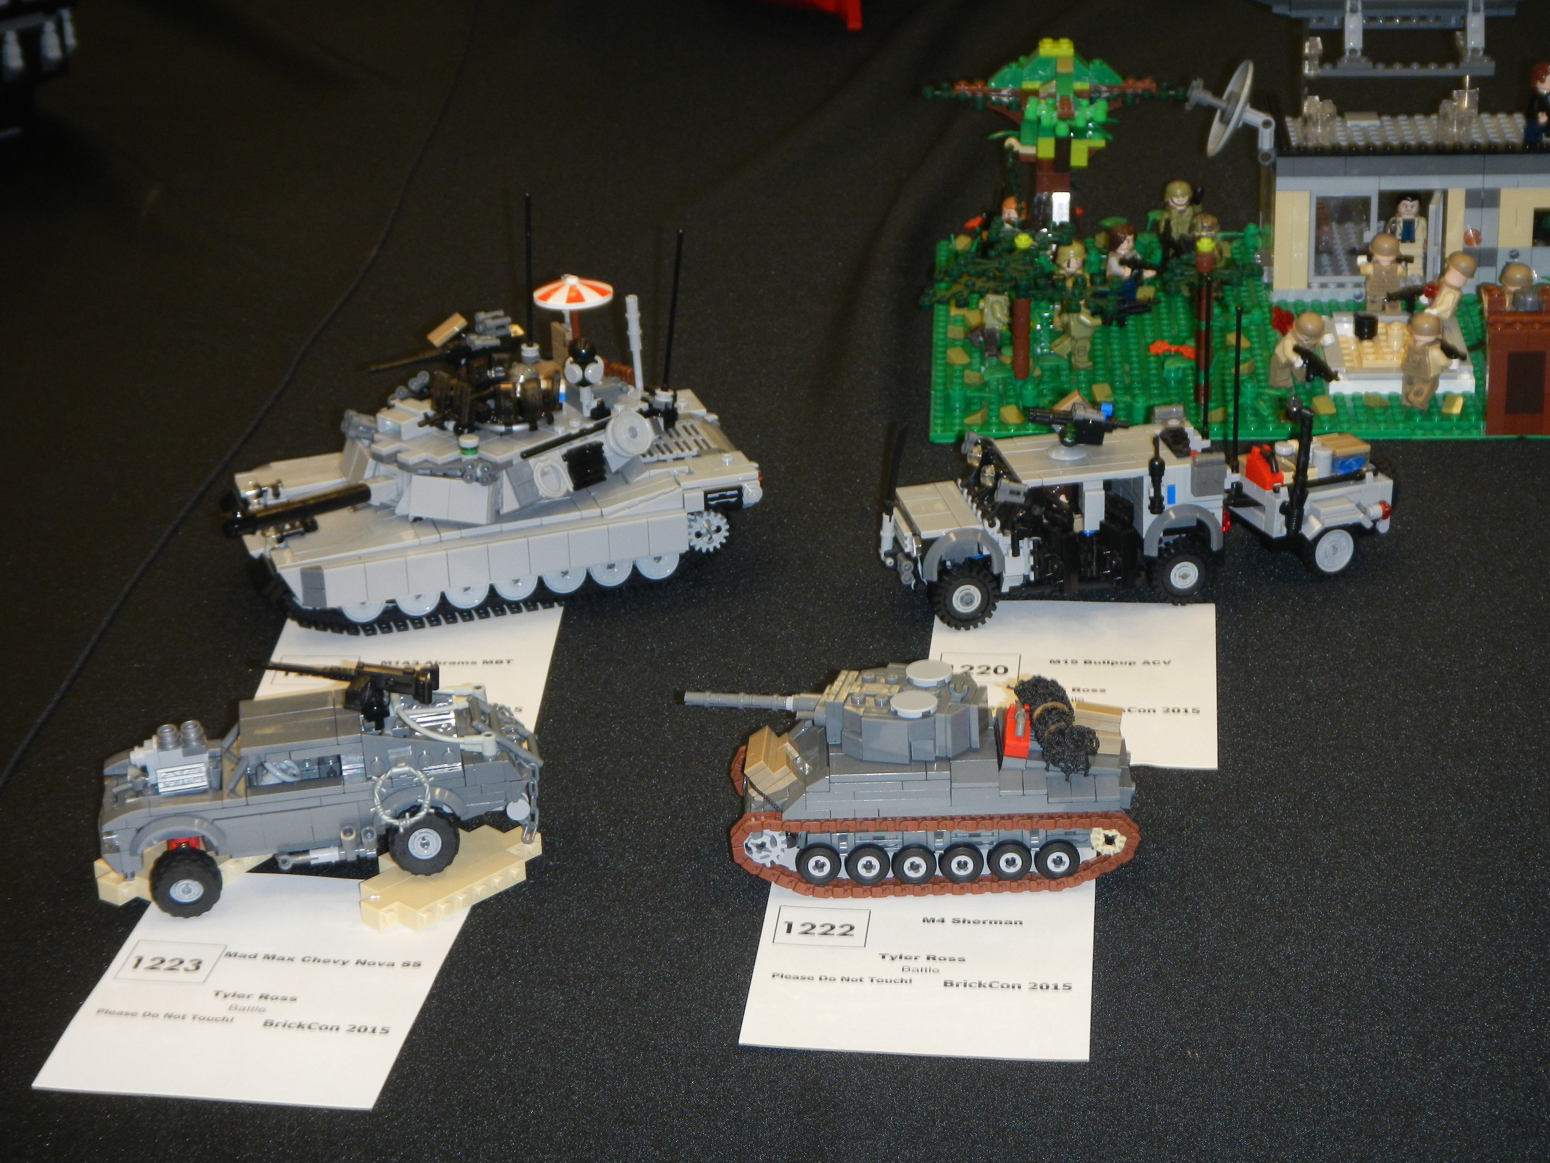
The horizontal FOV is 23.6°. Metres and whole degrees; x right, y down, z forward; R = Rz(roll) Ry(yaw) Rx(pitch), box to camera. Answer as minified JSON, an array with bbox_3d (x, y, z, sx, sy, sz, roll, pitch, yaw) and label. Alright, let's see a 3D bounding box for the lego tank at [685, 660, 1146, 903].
[{"bbox_3d":[0.046,0.064,1.265,0.152,0.065,0.063,-2,24,-1],"label":"lego tank"}]

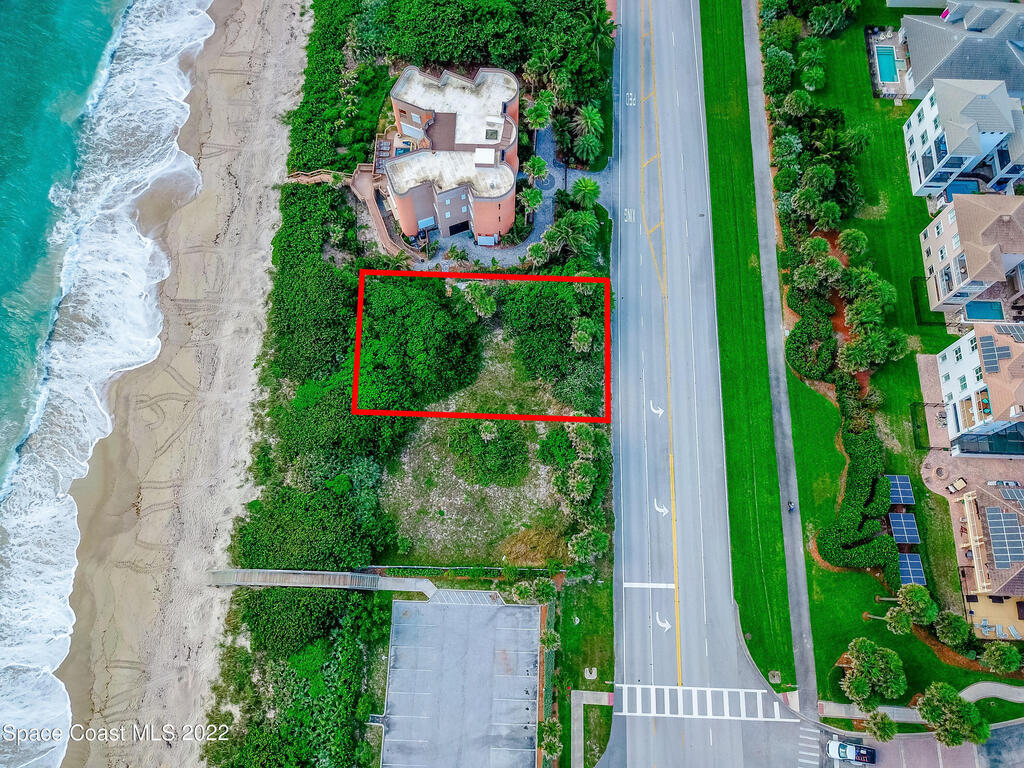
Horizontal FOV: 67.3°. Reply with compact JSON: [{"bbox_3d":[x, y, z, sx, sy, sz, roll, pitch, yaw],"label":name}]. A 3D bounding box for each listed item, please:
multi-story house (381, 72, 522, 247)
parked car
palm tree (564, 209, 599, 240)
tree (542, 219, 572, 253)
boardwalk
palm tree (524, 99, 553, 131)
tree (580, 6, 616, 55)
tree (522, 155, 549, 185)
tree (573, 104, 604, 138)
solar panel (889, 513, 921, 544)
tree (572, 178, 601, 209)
[{"bbox_3d":[-8.739,-35.160,117.902,19.600,12.600,22.700,1,72,1],"label":"multi-story house"},{"bbox_3d":[42.555,46.362,96.476,5.800,1.920,2.080,7,72,3],"label":"parked car"},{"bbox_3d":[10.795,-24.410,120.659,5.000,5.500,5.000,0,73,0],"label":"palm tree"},{"bbox_3d":[6.059,-20.263,115.128,3.800,8.400,3.800,1,72,1],"label":"tree"},{"bbox_3d":[-26.500,27.571,106.597,32.000,2.600,2.600,2,73,1],"label":"boardwalk"},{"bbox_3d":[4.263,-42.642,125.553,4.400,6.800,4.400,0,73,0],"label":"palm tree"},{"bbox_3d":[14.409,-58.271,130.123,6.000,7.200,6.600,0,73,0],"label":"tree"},{"bbox_3d":[3.485,-31.386,118.682,3.800,8.600,3.800,1,72,1],"label":"tree"},{"bbox_3d":[12.426,-42.272,126.120,5.000,5.500,5.000,0,73,0],"label":"tree"},{"bbox_3d":[53.000,19.490,103.670,3.310,0.300,4.030,-1,65,0],"label":"solar panel"},{"bbox_3d":[11.348,-29.174,119.585,4.300,5.400,4.300,1,72,1],"label":"tree"}]

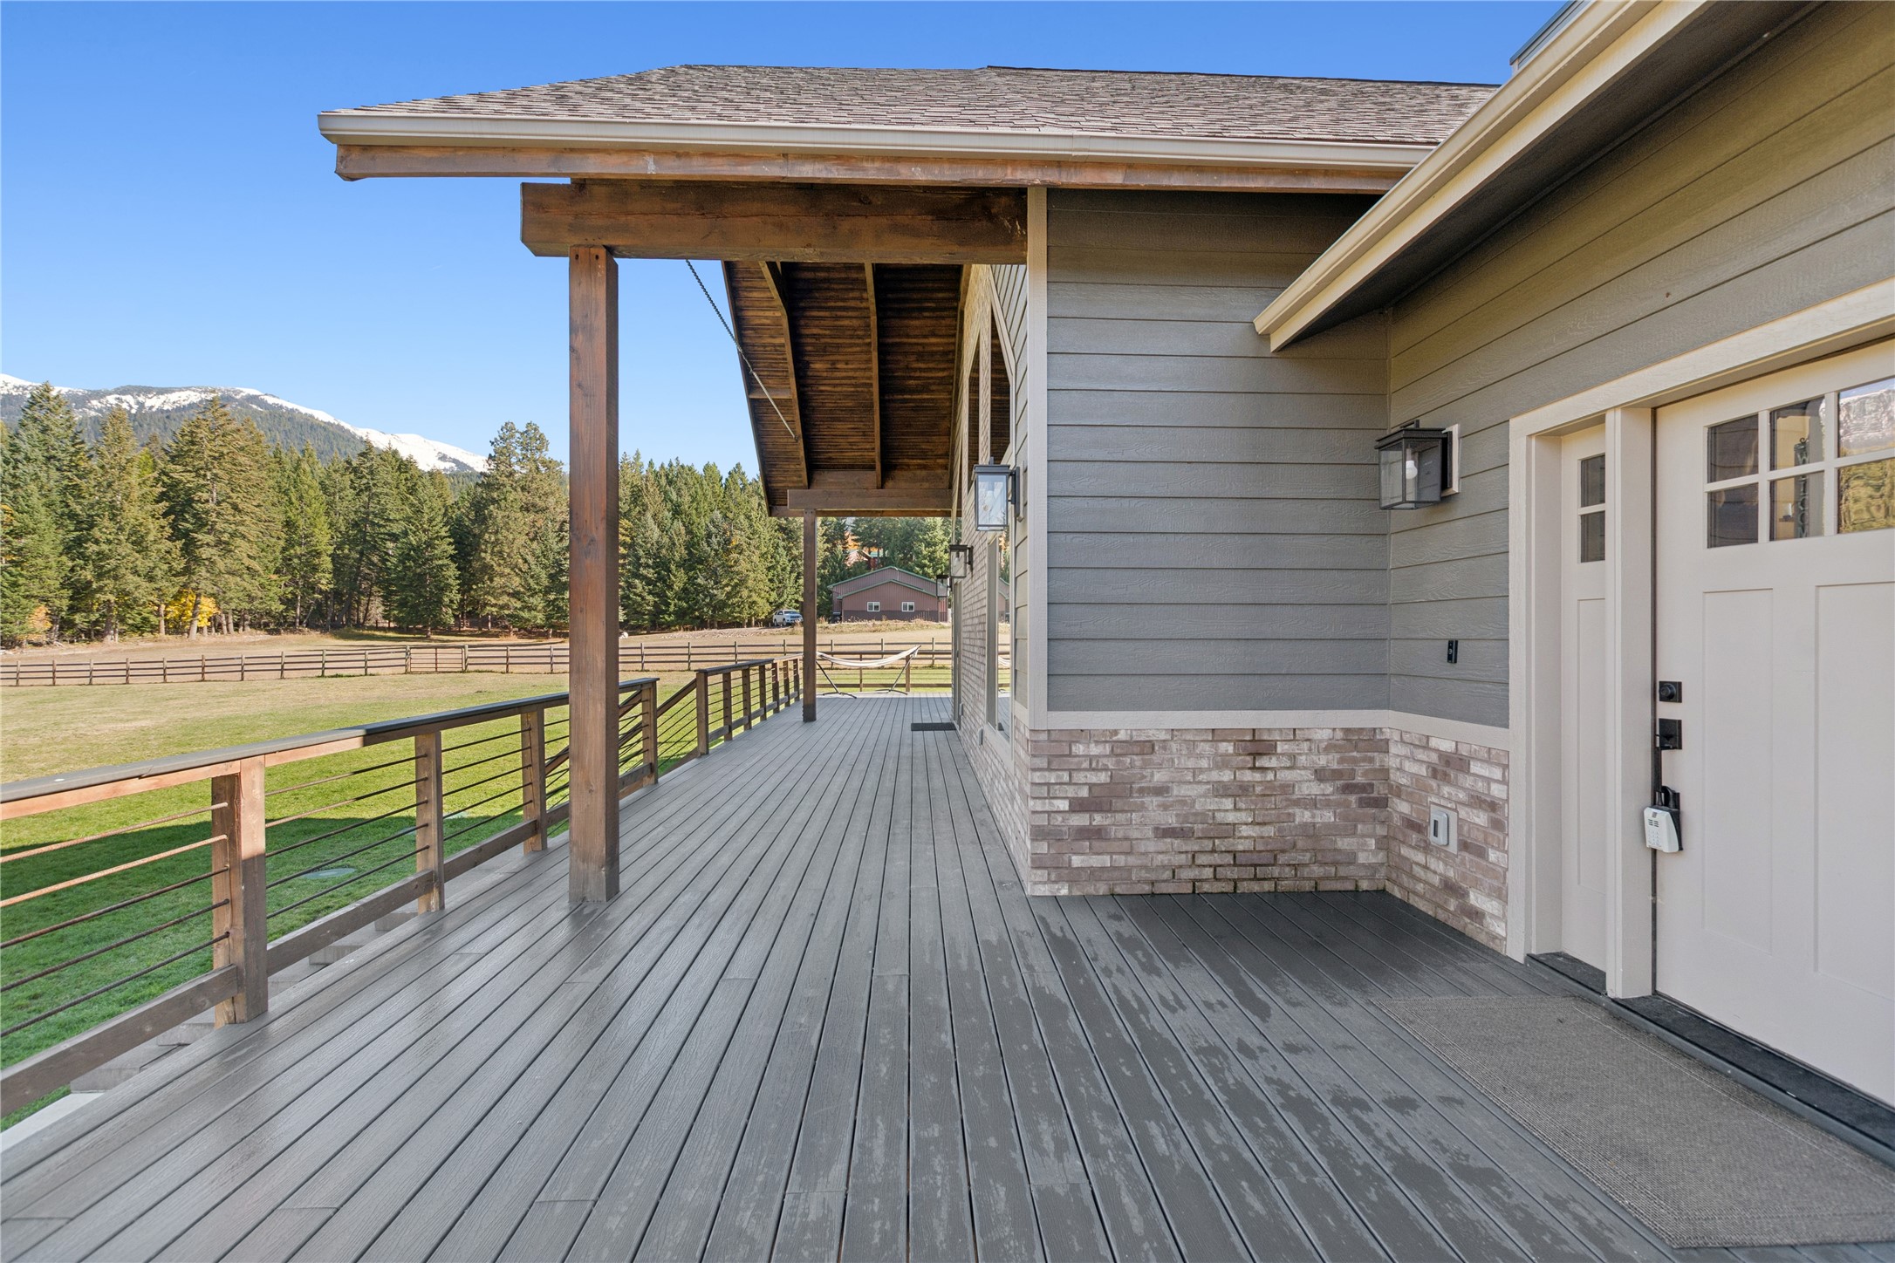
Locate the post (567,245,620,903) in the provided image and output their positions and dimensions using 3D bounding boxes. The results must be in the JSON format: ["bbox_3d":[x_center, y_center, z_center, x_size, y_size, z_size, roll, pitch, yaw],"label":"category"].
[{"bbox_3d":[-1.733,-0.276,3.884,0.180,3.155,0.177,0,0,-3],"label":"post"}]

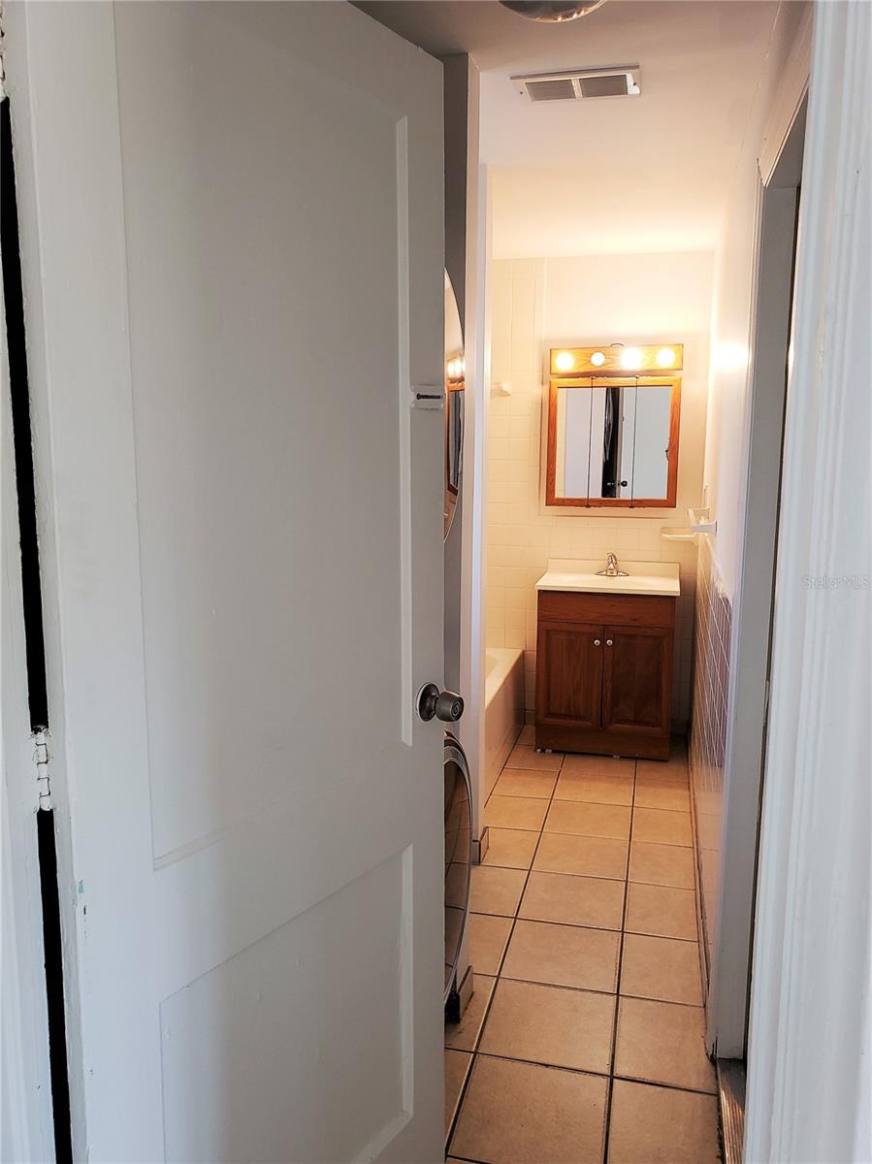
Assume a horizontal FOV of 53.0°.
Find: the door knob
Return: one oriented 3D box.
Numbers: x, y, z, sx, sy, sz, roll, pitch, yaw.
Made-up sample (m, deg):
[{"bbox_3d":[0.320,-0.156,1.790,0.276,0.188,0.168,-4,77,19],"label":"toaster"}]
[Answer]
[{"bbox_3d":[0.009,0.215,1.521,0.067,0.067,0.067,6,10,34],"label":"door knob"}]

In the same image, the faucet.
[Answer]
[{"bbox_3d":[0.858,-0.079,4.247,0.161,0.120,0.126,2,9,14],"label":"faucet"}]

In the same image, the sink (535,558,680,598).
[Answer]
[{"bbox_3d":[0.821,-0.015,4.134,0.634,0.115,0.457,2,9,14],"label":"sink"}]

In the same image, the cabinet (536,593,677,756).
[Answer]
[{"bbox_3d":[0.817,0.405,4.198,0.604,0.773,0.425,2,9,14],"label":"cabinet"}]

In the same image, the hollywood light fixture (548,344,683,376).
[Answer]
[{"bbox_3d":[0.851,-1.054,4.134,0.618,0.114,0.139,2,9,14],"label":"hollywood light fixture"}]

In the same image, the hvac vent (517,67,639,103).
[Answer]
[{"bbox_3d":[0.353,-1.239,2.176,0.306,0.019,0.139,2,9,14],"label":"hvac vent"}]

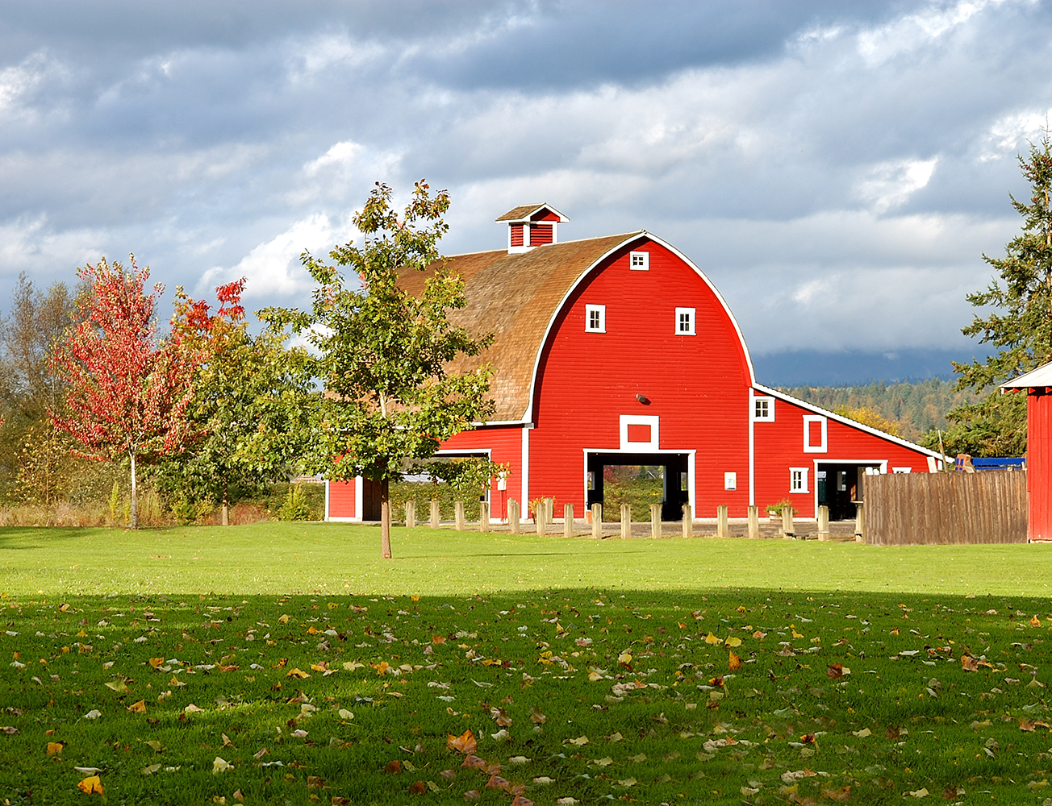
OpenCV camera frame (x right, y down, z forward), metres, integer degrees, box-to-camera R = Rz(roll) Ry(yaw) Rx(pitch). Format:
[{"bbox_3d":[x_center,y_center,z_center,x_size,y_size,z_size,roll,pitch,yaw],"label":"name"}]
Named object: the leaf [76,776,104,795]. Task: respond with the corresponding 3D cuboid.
[{"bbox_3d":[-2.035,1.785,16.500,0.128,0.085,0.085,0,-2,0],"label":"leaf"}]

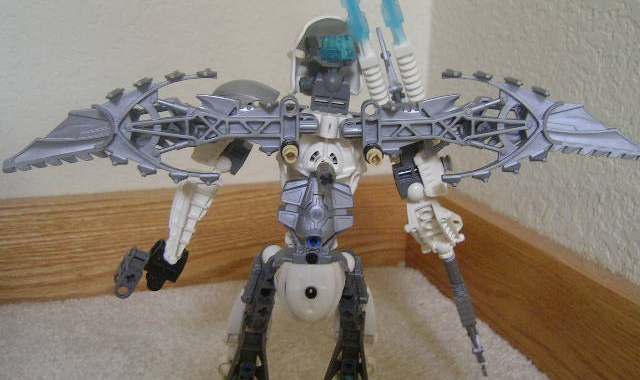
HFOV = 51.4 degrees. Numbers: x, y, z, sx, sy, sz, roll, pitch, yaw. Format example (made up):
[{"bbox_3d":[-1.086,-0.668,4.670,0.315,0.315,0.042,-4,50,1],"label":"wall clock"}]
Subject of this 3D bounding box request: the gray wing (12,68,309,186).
[{"bbox_3d":[-0.070,-0.028,0.293,0.138,0.049,0.018,0,14,0],"label":"gray wing"}]

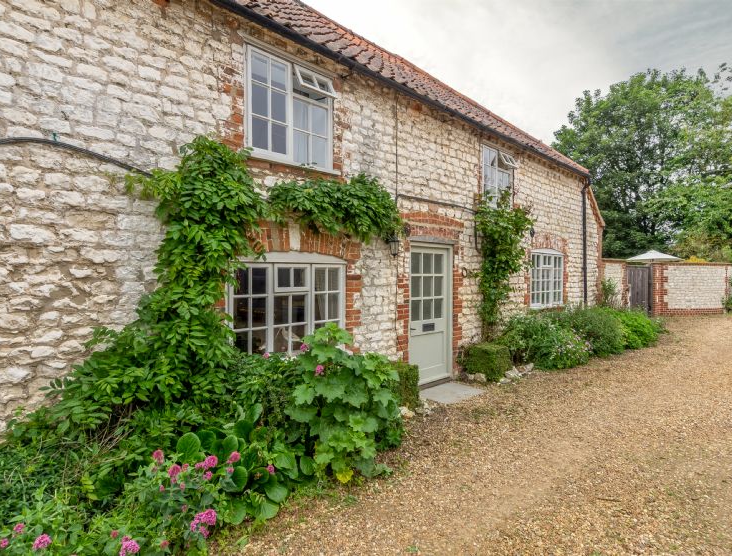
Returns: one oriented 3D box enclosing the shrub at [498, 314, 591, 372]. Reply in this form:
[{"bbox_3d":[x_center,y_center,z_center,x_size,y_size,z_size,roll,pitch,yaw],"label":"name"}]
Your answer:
[{"bbox_3d":[3.078,1.098,7.276,1.600,0.920,0.900,-1,1,-44],"label":"shrub"}]

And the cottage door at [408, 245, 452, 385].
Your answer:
[{"bbox_3d":[0.912,0.529,6.040,0.990,1.980,0.080,-1,1,-44],"label":"cottage door"}]

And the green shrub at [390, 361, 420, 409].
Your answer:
[{"bbox_3d":[0.297,1.331,5.016,0.500,0.530,0.440,-1,1,-44],"label":"green shrub"}]

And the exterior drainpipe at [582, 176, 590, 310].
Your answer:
[{"bbox_3d":[5.359,-0.470,10.137,0.100,3.800,0.170,-1,1,-44],"label":"exterior drainpipe"}]

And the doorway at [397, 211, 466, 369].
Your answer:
[{"bbox_3d":[0.948,0.324,6.043,1.550,2.450,0.200,-1,1,-44],"label":"doorway"}]

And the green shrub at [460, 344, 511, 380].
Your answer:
[{"bbox_3d":[1.961,1.304,6.633,0.540,0.530,0.460,-1,1,-44],"label":"green shrub"}]

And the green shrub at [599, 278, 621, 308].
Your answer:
[{"bbox_3d":[6.612,0.720,11.308,0.600,1.380,0.480,-1,1,-44],"label":"green shrub"}]

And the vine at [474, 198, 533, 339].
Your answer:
[{"bbox_3d":[2.430,0.001,7.112,1.430,2.760,0.400,-1,1,-44],"label":"vine"}]

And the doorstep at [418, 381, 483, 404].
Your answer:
[{"bbox_3d":[1.189,1.603,5.761,0.850,0.060,0.570,-1,1,-44],"label":"doorstep"}]

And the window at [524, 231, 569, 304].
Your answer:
[{"bbox_3d":[3.847,0.007,8.816,1.720,1.210,0.110,-1,1,-44],"label":"window"}]

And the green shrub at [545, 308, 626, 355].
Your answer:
[{"bbox_3d":[4.363,1.088,8.465,1.800,0.900,1.000,-1,1,-44],"label":"green shrub"}]

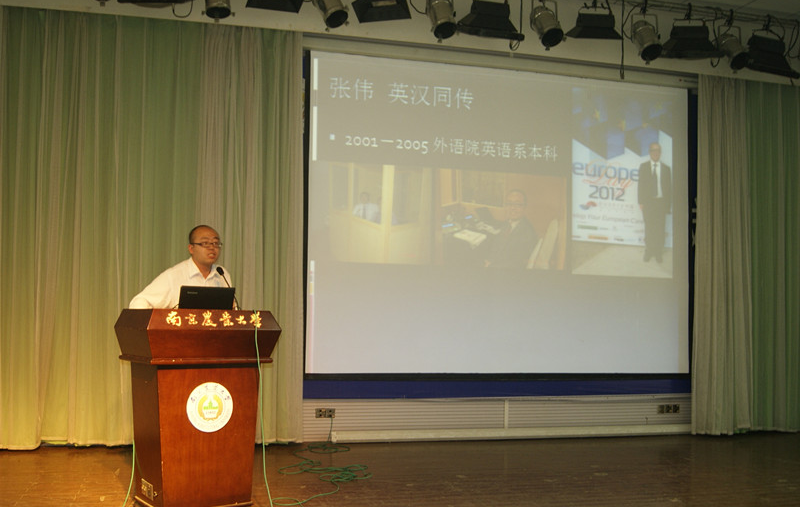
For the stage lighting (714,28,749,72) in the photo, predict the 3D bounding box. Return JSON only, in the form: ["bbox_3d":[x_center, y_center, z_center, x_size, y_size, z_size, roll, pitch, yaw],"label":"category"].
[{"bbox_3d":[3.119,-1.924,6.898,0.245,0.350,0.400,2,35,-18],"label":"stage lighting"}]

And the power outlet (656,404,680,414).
[{"bbox_3d":[2.666,1.546,7.274,0.258,0.086,0.020,2,-5,-14],"label":"power outlet"}]

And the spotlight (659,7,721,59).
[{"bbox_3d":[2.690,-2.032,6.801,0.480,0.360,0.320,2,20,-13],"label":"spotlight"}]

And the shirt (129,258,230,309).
[{"bbox_3d":[-1.425,0.333,4.780,0.550,0.640,0.400,4,-5,-32],"label":"shirt"}]

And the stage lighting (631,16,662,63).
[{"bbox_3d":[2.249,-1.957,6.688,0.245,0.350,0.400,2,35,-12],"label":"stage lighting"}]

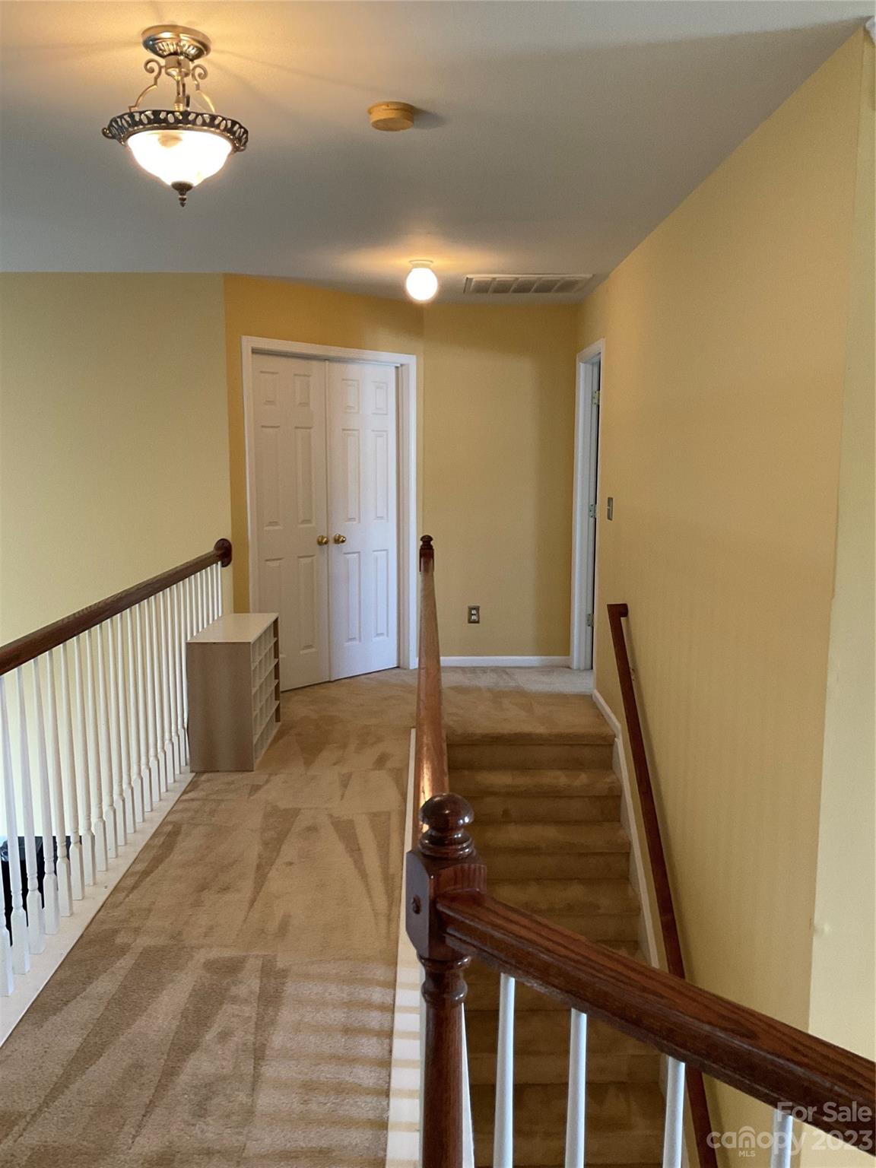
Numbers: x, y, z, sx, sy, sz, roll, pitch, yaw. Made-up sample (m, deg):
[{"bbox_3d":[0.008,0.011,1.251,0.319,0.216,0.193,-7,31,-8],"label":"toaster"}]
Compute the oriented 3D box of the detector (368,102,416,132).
[{"bbox_3d":[-0.131,-1.319,2.764,0.135,0.043,0.135,0,8,-1],"label":"detector"}]

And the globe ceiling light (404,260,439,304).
[{"bbox_3d":[-0.086,-1.545,5.015,0.160,0.200,0.160,0,8,-1],"label":"globe ceiling light"}]

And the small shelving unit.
[{"bbox_3d":[-1.009,0.520,4.895,0.298,0.612,0.770,0,8,-1],"label":"small shelving unit"}]

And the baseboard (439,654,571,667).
[{"bbox_3d":[0.416,0.539,6.748,0.980,0.077,0.016,0,8,-1],"label":"baseboard"}]

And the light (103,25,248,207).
[{"bbox_3d":[-0.613,-1.088,2.312,0.335,0.380,0.335,0,8,-1],"label":"light"}]

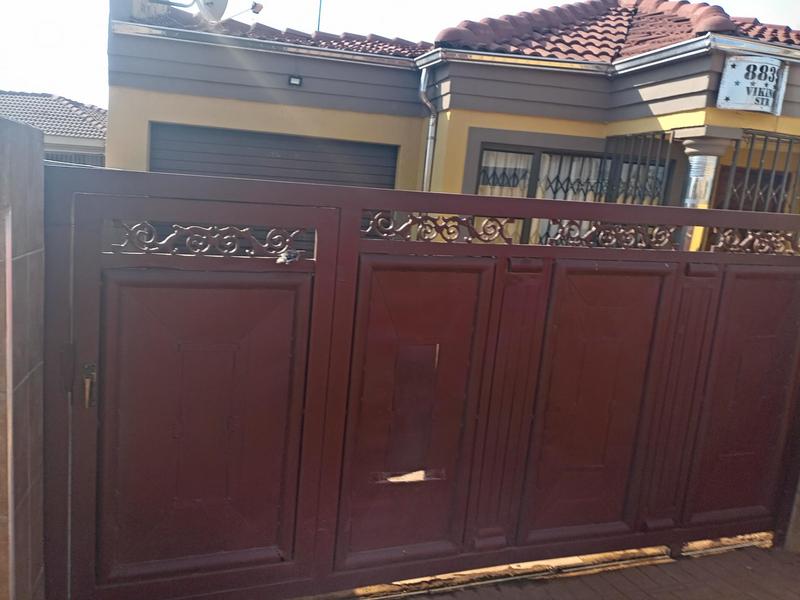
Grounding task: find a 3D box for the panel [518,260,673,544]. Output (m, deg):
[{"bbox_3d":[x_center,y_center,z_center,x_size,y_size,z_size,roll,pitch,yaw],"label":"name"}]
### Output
[{"bbox_3d":[0.902,0.468,2.800,0.645,1.270,0.050,1,9,-19],"label":"panel"}]

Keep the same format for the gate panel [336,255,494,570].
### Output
[{"bbox_3d":[0.072,0.460,2.510,0.570,1.270,0.050,1,9,-19],"label":"gate panel"}]

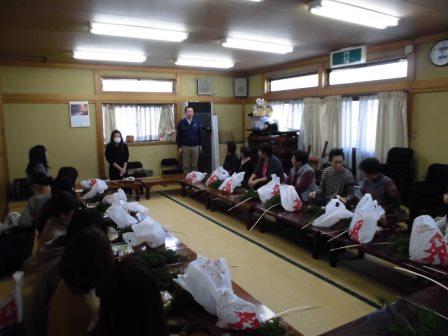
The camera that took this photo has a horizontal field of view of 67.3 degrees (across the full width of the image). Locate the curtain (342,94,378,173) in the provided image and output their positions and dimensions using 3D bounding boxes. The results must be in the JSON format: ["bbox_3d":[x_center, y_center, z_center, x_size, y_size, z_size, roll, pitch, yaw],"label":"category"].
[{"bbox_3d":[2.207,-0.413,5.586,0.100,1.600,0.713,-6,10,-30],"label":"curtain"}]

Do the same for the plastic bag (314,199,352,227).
[{"bbox_3d":[1.155,0.484,3.581,0.370,0.230,0.260,-6,10,-30],"label":"plastic bag"}]

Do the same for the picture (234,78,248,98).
[{"bbox_3d":[0.455,-2.094,8.750,0.370,0.510,0.040,1,9,13],"label":"picture"}]

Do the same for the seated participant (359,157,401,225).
[{"bbox_3d":[1.727,0.387,3.828,0.570,0.940,0.470,-6,10,-30],"label":"seated participant"}]

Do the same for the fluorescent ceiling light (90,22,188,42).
[{"bbox_3d":[-1.074,-1.674,4.272,1.230,0.100,0.220,-6,10,-30],"label":"fluorescent ceiling light"}]

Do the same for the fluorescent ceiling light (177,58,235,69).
[{"bbox_3d":[-0.375,-1.968,6.412,1.230,0.100,0.220,-6,10,-30],"label":"fluorescent ceiling light"}]

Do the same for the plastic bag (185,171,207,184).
[{"bbox_3d":[-0.502,0.173,5.929,0.340,0.200,0.260,1,9,11],"label":"plastic bag"}]

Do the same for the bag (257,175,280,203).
[{"bbox_3d":[0.582,0.267,4.528,0.330,0.350,0.240,0,9,8],"label":"bag"}]

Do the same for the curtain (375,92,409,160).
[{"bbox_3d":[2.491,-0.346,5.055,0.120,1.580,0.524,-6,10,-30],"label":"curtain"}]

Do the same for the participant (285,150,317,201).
[{"bbox_3d":[1.092,0.237,4.843,0.560,0.950,0.460,-2,9,-8],"label":"participant"}]

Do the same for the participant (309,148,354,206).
[{"bbox_3d":[1.365,0.308,4.170,0.500,1.060,0.620,4,10,30],"label":"participant"}]

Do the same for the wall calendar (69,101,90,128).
[{"bbox_3d":[-2.971,-1.103,6.929,0.370,0.540,0.015,-6,10,-31],"label":"wall calendar"}]

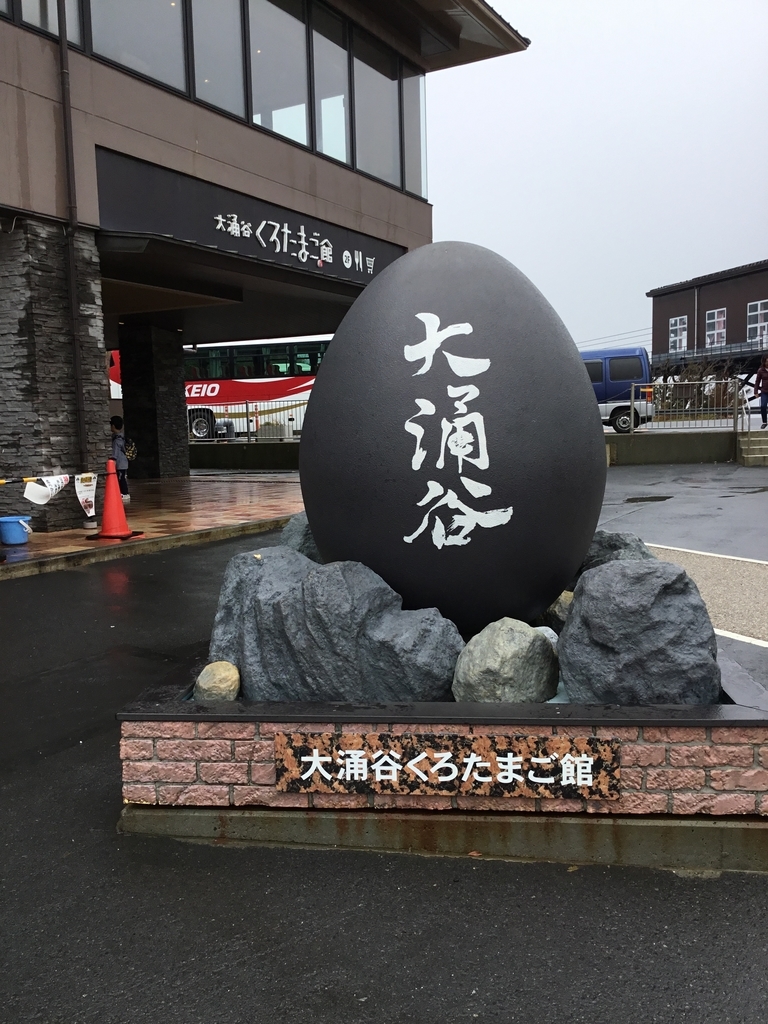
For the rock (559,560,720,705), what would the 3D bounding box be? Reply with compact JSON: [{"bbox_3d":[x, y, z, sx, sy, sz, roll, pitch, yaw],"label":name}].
[{"bbox_3d":[0.798,0.367,2.860,0.470,0.410,0.420,-1,6,6],"label":"rock"}]

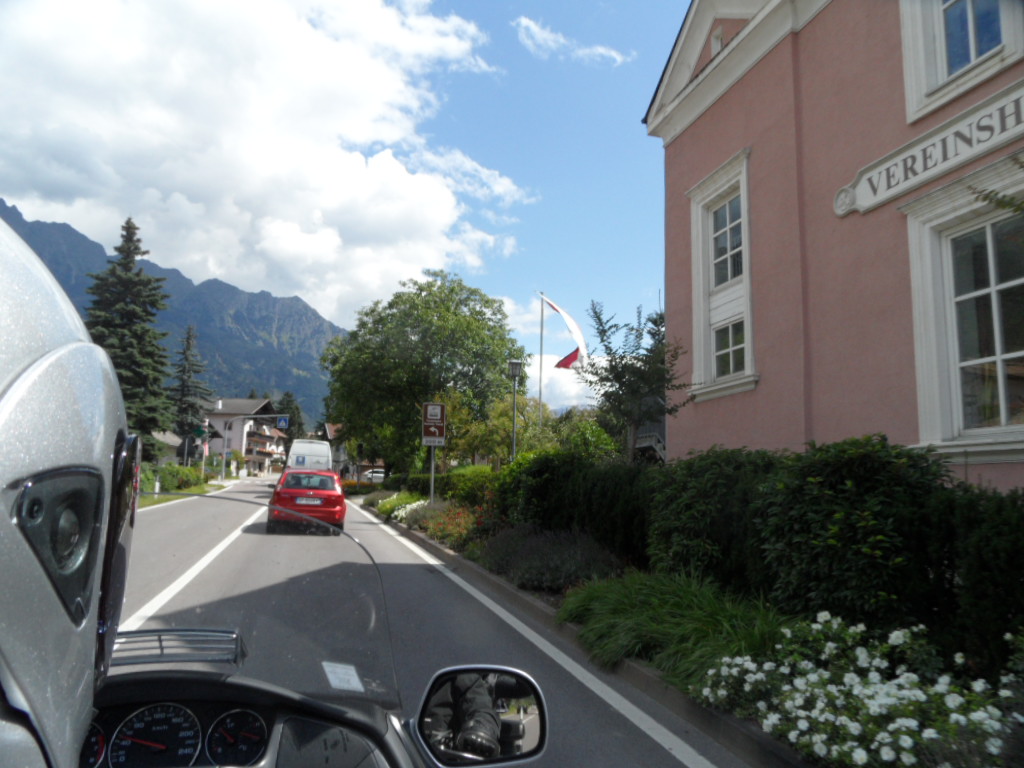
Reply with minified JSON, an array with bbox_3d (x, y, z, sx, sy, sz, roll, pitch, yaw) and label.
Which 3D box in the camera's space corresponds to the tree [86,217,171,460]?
[{"bbox_3d":[-23.594,-2.109,44.940,4.900,17.657,4.900,3,-8,-16],"label":"tree"}]

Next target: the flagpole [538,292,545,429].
[{"bbox_3d":[1.208,0.625,28.378,0.110,8.779,0.110,3,-8,-16],"label":"flagpole"}]

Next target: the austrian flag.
[{"bbox_3d":[2.070,-2.070,28.000,1.850,2.850,0.700,1,-7,2],"label":"austrian flag"}]

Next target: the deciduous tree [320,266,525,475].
[{"bbox_3d":[-4.841,-0.088,39.637,10.800,12.863,10.000,3,-8,-16],"label":"deciduous tree"}]

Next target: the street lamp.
[{"bbox_3d":[0.122,1.696,21.634,0.400,4.915,0.400,3,-8,-16],"label":"street lamp"}]

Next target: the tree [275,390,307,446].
[{"bbox_3d":[-37.345,8.627,120.781,5.200,15.148,5.200,3,-8,-16],"label":"tree"}]

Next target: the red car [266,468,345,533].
[{"bbox_3d":[-4.988,2.794,17.186,1.690,1.460,3.920,3,-8,-16],"label":"red car"}]

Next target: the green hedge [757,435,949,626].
[{"bbox_3d":[3.246,1.347,6.854,1.200,1.650,1.650,3,-8,-16],"label":"green hedge"}]

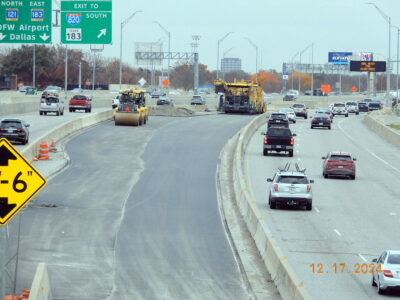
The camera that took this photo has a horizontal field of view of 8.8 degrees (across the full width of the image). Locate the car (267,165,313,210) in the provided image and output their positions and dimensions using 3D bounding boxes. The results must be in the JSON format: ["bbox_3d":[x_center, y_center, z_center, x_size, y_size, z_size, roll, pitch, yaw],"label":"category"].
[{"bbox_3d":[4.416,1.818,126.251,2.060,1.950,5.000,1,3,1],"label":"car"}]

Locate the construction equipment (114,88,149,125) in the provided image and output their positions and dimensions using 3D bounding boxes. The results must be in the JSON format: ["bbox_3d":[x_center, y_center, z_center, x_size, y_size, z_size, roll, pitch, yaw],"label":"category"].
[{"bbox_3d":[-6.077,-3.760,230.000,2.150,3.150,4.900,1,2,8],"label":"construction equipment"}]

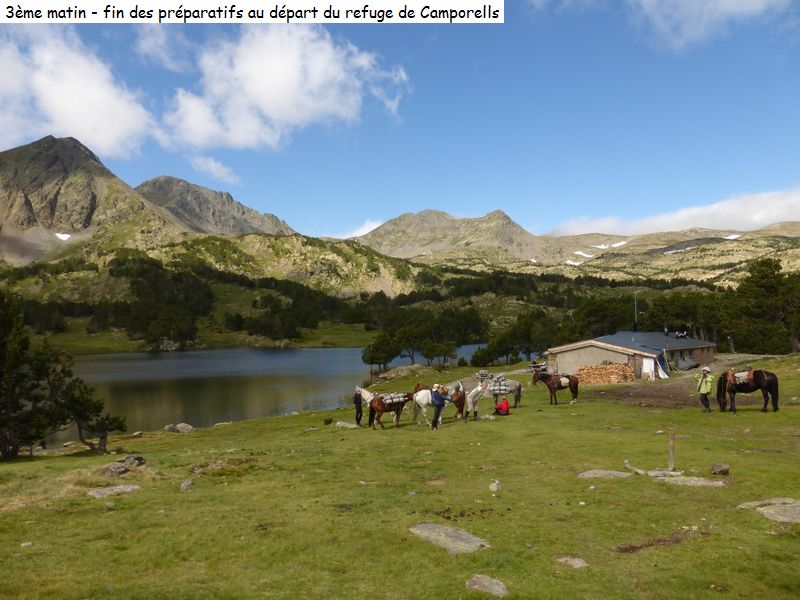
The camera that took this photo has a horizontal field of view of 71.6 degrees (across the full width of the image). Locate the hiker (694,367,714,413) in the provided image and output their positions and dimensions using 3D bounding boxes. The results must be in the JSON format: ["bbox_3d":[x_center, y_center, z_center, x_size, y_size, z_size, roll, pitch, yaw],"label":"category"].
[{"bbox_3d":[11.528,3.415,21.000,0.680,1.730,0.500,0,-2,-37],"label":"hiker"}]

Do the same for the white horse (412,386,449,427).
[{"bbox_3d":[1.317,4.133,21.854,2.150,1.680,0.600,3,-5,-42],"label":"white horse"}]

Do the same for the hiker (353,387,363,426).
[{"bbox_3d":[-1.826,4.651,24.000,0.400,1.660,0.480,-1,-2,37],"label":"hiker"}]

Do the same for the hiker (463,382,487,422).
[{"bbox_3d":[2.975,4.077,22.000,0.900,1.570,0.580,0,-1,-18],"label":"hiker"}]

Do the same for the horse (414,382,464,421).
[{"bbox_3d":[1.695,4.355,23.800,2.150,1.580,0.580,-1,-4,13],"label":"horse"}]

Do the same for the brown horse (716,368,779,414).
[{"bbox_3d":[13.030,3.431,20.800,2.300,1.720,0.700,-1,-1,10],"label":"brown horse"}]

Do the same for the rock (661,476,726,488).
[{"bbox_3d":[5.748,3.596,10.900,1.150,0.130,0.550,-1,-1,18],"label":"rock"}]

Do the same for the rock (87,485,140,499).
[{"bbox_3d":[-5.991,3.961,11.604,1.000,0.130,0.650,2,-4,-24],"label":"rock"}]

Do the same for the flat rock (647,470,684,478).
[{"bbox_3d":[5.648,3.683,11.803,0.760,0.100,0.420,-1,-4,22],"label":"flat rock"}]

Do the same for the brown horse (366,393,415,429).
[{"bbox_3d":[-0.216,4.237,21.850,2.100,1.550,0.600,3,-5,-38],"label":"brown horse"}]

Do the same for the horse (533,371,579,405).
[{"bbox_3d":[8.015,4.511,28.556,2.300,1.720,0.550,1,-4,-17],"label":"horse"}]

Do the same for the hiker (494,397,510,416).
[{"bbox_3d":[4.358,4.529,23.700,0.780,0.860,0.550,-1,-1,12],"label":"hiker"}]

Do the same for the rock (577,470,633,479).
[{"bbox_3d":[4.335,3.691,11.700,1.100,0.140,0.500,0,-1,0],"label":"rock"}]

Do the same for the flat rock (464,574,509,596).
[{"bbox_3d":[1.035,3.423,6.650,0.520,0.100,0.360,-2,-2,42],"label":"flat rock"}]

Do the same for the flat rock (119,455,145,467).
[{"bbox_3d":[-7.067,4.233,14.607,0.640,0.220,0.480,2,-4,-25],"label":"flat rock"}]

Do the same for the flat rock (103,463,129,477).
[{"bbox_3d":[-6.821,4.069,13.307,0.580,0.230,0.480,2,-4,-25],"label":"flat rock"}]

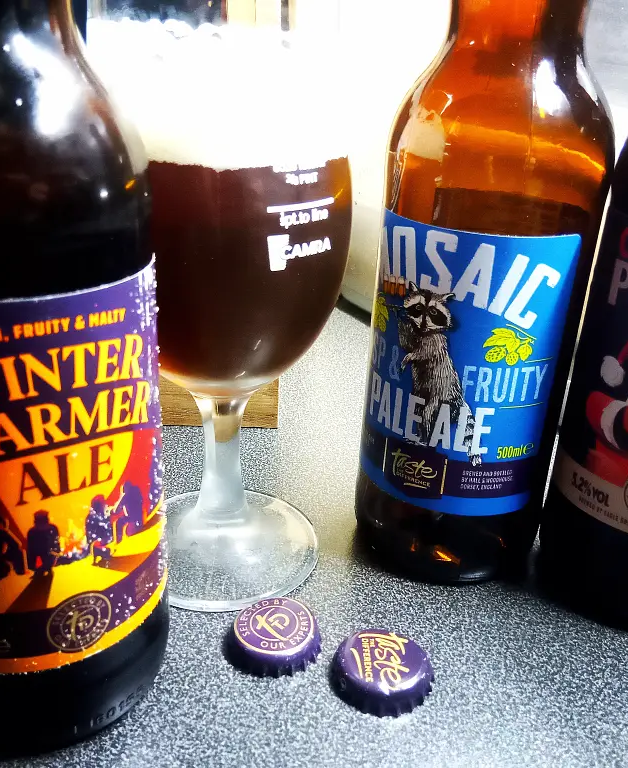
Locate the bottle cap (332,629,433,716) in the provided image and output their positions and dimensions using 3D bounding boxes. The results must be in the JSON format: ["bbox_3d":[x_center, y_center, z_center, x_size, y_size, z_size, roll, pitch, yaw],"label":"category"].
[{"bbox_3d":[0.021,0.087,0.252,0.031,0.007,0.031,3,26,-1],"label":"bottle cap"}]

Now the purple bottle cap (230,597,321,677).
[{"bbox_3d":[-0.012,0.079,0.263,0.030,0.007,0.030,3,26,-1],"label":"purple bottle cap"}]

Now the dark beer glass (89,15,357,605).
[{"bbox_3d":[-0.028,-0.023,0.265,0.078,0.188,0.078,4,26,0],"label":"dark beer glass"}]

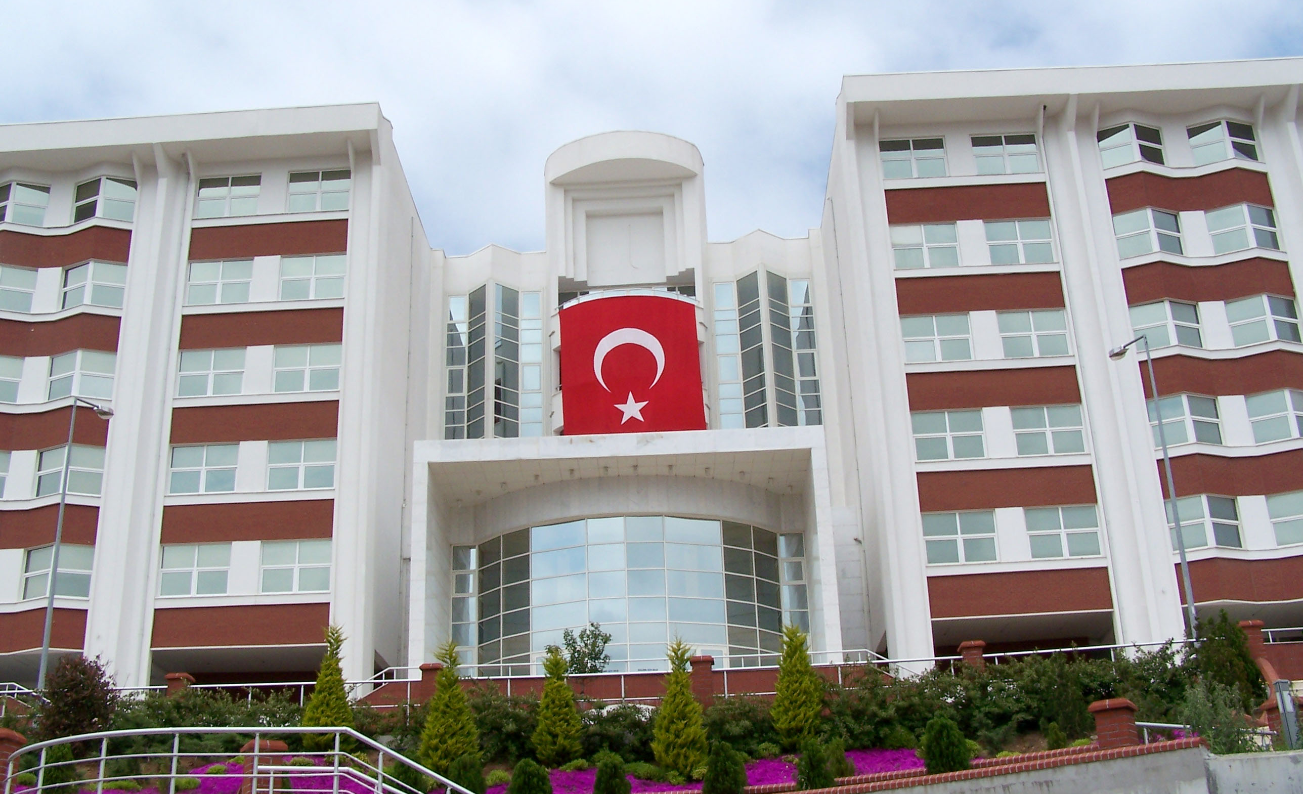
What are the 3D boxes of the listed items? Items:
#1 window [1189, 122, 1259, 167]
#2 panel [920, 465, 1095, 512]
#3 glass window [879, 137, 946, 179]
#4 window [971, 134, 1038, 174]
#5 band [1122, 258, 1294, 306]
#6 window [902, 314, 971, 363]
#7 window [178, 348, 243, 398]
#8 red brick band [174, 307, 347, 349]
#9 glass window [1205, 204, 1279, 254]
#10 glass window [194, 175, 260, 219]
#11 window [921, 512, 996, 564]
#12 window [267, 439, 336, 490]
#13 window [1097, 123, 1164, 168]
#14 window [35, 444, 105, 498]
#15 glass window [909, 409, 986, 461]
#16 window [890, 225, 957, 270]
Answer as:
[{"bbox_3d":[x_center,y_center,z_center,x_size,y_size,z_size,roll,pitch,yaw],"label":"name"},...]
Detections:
[{"bbox_3d":[19.195,-8.516,47.813,2.135,1.504,0.544,-2,-22,1],"label":"window"},{"bbox_3d":[11.499,2.991,46.416,5.668,1.334,0.220,-2,-22,1],"label":"panel"},{"bbox_3d":[8.823,-8.057,48.168,2.116,1.553,0.126,-2,-22,1],"label":"glass window"},{"bbox_3d":[12.664,-8.662,51.114,2.265,1.632,0.120,-2,-22,1],"label":"window"},{"bbox_3d":[18.483,-3.837,47.275,5.508,1.300,0.646,-3,-22,1],"label":"band"},{"bbox_3d":[9.070,-1.875,45.682,2.116,1.631,0.126,-2,-22,1],"label":"window"},{"bbox_3d":[-14.580,-0.813,47.333,2.144,1.679,0.150,-3,-22,2],"label":"window"},{"bbox_3d":[-13.039,-2.296,47.743,5.438,1.202,0.200,-3,-22,2],"label":"red brick band"},{"bbox_3d":[19.939,-5.606,47.938,2.295,1.692,0.680,-3,-22,1],"label":"glass window"},{"bbox_3d":[-14.768,-6.966,49.784,2.199,1.650,0.150,-3,-22,2],"label":"glass window"},{"bbox_3d":[9.503,4.334,44.182,2.132,1.629,0.150,-3,-22,2],"label":"window"},{"bbox_3d":[-11.238,2.172,45.994,2.152,1.625,0.150,-3,-22,2],"label":"window"},{"bbox_3d":[17.104,-8.957,50.706,2.188,1.680,0.500,-2,-22,1],"label":"window"},{"bbox_3d":[-19.447,2.471,47.786,2.170,1.687,0.480,-2,-22,1],"label":"window"},{"bbox_3d":[9.809,1.282,47.225,2.306,1.679,0.120,-2,-22,1],"label":"glass window"},{"bbox_3d":[8.943,-4.934,46.913,2.116,1.631,0.126,-2,-22,1],"label":"window"}]

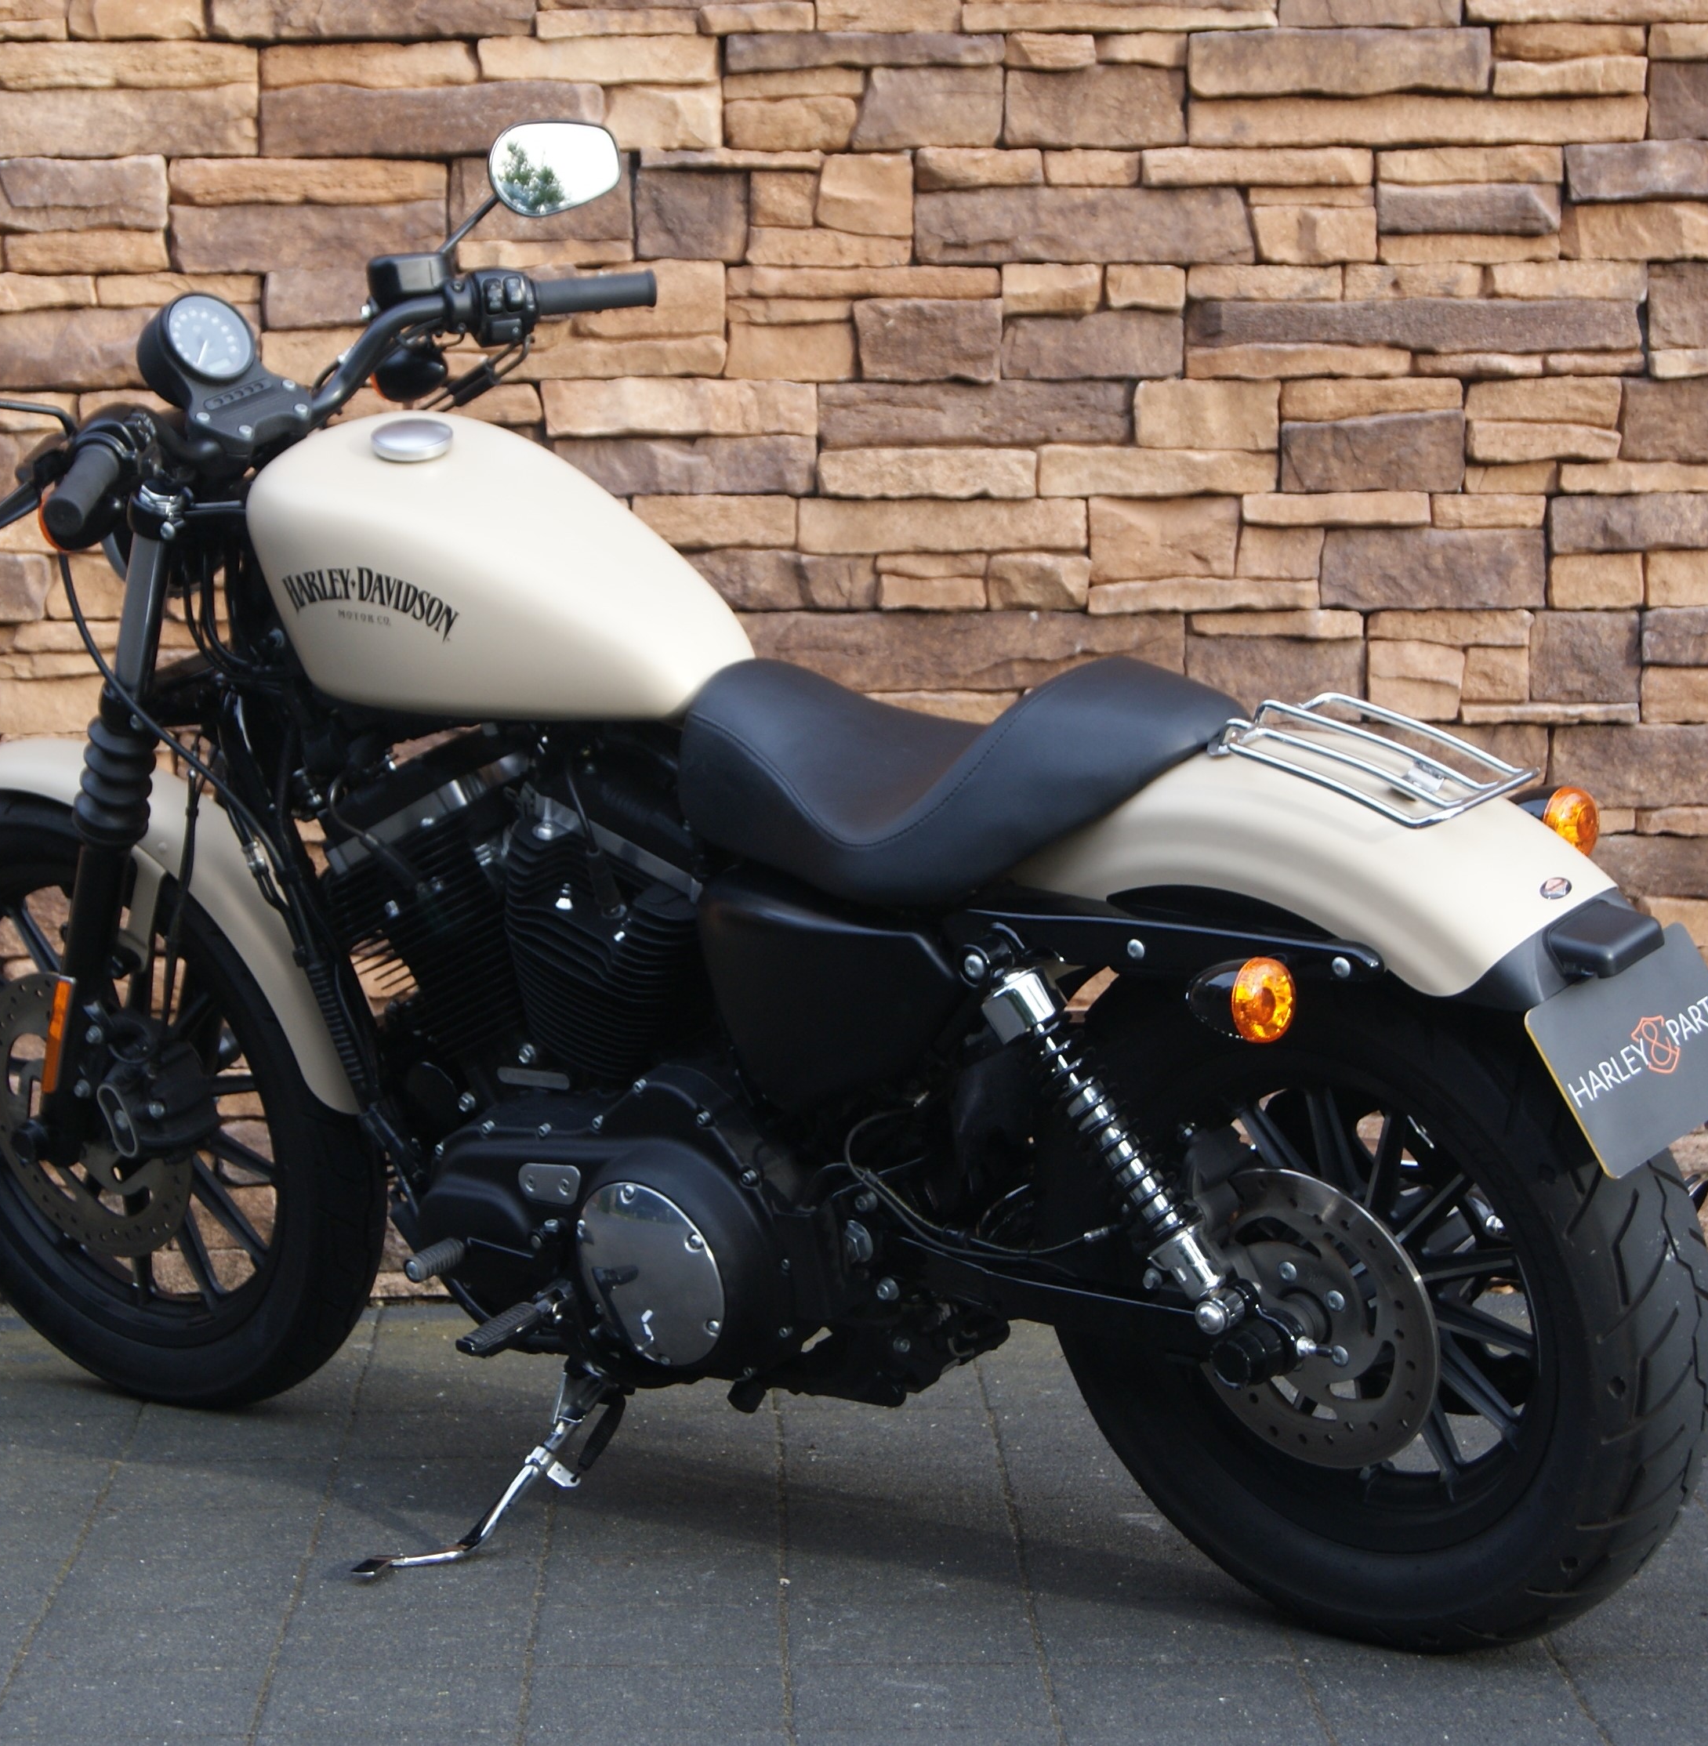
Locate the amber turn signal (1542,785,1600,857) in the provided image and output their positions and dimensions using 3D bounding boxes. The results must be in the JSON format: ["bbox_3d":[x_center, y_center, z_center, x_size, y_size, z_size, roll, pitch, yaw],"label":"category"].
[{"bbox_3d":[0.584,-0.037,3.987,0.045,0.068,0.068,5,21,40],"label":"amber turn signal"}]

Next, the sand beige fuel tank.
[{"bbox_3d":[-0.298,-0.290,4.348,0.560,0.238,0.268,5,21,40],"label":"sand beige fuel tank"}]

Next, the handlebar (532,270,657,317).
[{"bbox_3d":[-0.246,-0.559,4.680,0.127,0.037,0.037,-6,14,-26],"label":"handlebar"}]

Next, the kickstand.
[{"bbox_3d":[-0.321,0.534,4.359,0.130,0.156,0.270,5,10,40],"label":"kickstand"}]

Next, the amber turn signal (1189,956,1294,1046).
[{"bbox_3d":[0.284,0.095,3.664,0.085,0.066,0.065,4,20,41],"label":"amber turn signal"}]

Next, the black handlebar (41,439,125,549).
[{"bbox_3d":[-0.659,-0.331,4.163,0.037,0.037,0.127,-6,28,12],"label":"black handlebar"}]

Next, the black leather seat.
[{"bbox_3d":[0.107,-0.094,4.043,0.575,0.190,0.270,4,20,41],"label":"black leather seat"}]

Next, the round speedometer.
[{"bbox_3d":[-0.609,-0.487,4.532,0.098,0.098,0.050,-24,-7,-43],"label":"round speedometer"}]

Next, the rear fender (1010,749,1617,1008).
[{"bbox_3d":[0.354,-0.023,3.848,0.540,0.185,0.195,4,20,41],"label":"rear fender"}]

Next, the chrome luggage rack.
[{"bbox_3d":[0.397,-0.095,3.778,0.215,0.055,0.165,21,30,35],"label":"chrome luggage rack"}]

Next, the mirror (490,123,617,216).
[{"bbox_3d":[-0.293,-0.682,4.753,0.143,0.090,0.033,-19,9,-28],"label":"mirror"}]

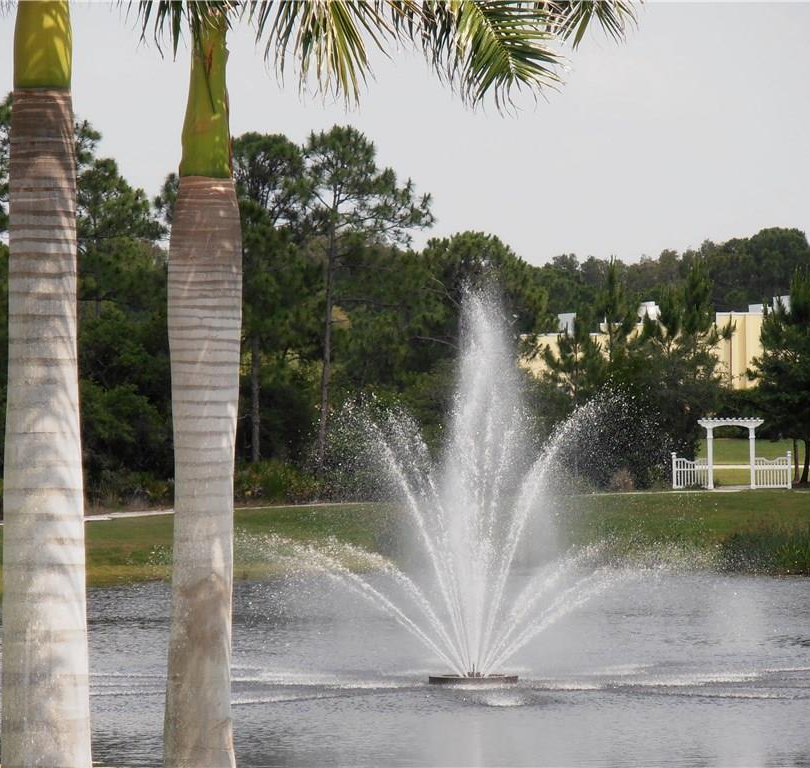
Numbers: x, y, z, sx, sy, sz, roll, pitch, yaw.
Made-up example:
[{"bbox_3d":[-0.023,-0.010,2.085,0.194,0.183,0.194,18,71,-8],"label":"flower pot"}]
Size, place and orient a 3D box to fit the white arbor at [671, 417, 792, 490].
[{"bbox_3d":[11.139,2.369,242.000,4.100,2.470,1.100,0,0,2],"label":"white arbor"}]

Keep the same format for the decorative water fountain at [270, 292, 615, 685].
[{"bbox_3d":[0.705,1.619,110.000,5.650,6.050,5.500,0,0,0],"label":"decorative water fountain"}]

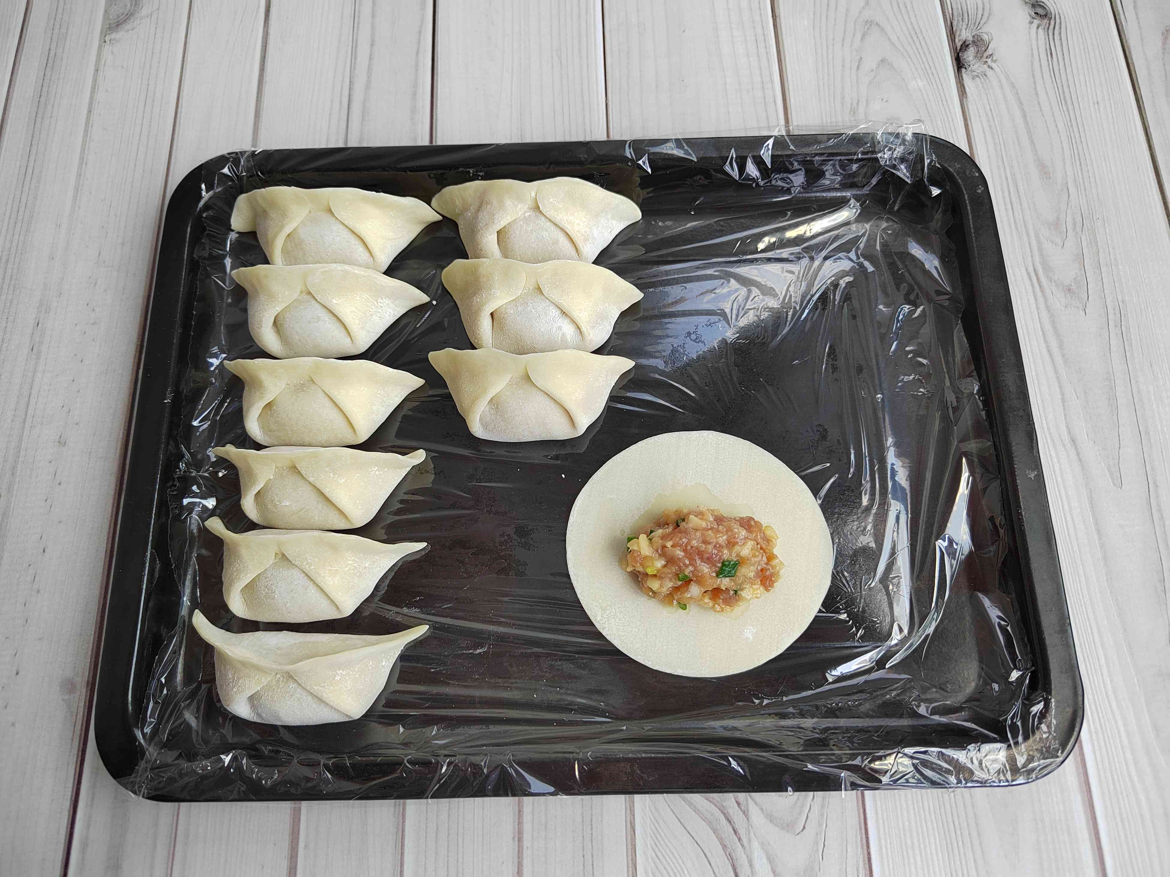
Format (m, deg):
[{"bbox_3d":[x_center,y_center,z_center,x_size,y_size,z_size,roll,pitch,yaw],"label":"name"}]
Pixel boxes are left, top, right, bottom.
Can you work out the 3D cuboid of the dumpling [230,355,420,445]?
[{"bbox_3d":[-0.106,-0.018,0.327,0.082,0.033,0.036,2,74,1],"label":"dumpling"}]

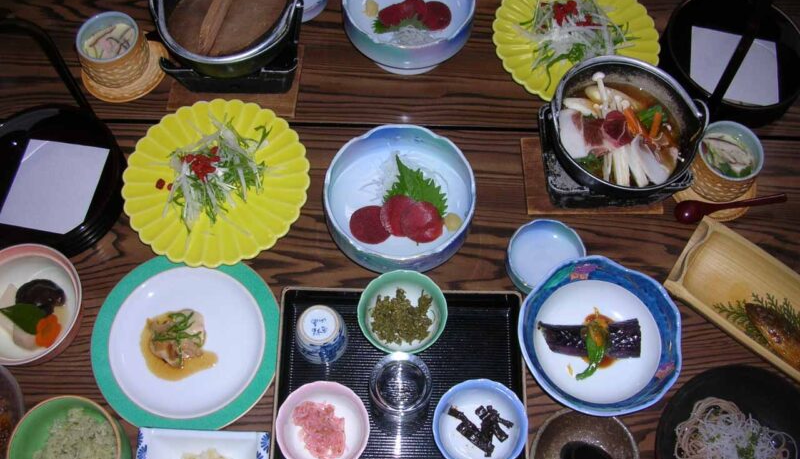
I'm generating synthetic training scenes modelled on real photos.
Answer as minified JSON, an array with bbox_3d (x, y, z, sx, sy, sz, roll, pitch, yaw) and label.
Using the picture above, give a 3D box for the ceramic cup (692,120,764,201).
[{"bbox_3d":[0.370,-0.076,0.930,0.074,0.061,0.074,0,67,-1],"label":"ceramic cup"}]

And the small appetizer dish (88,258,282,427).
[{"bbox_3d":[-0.227,0.122,0.868,0.194,0.022,0.194,0,67,-1],"label":"small appetizer dish"}]

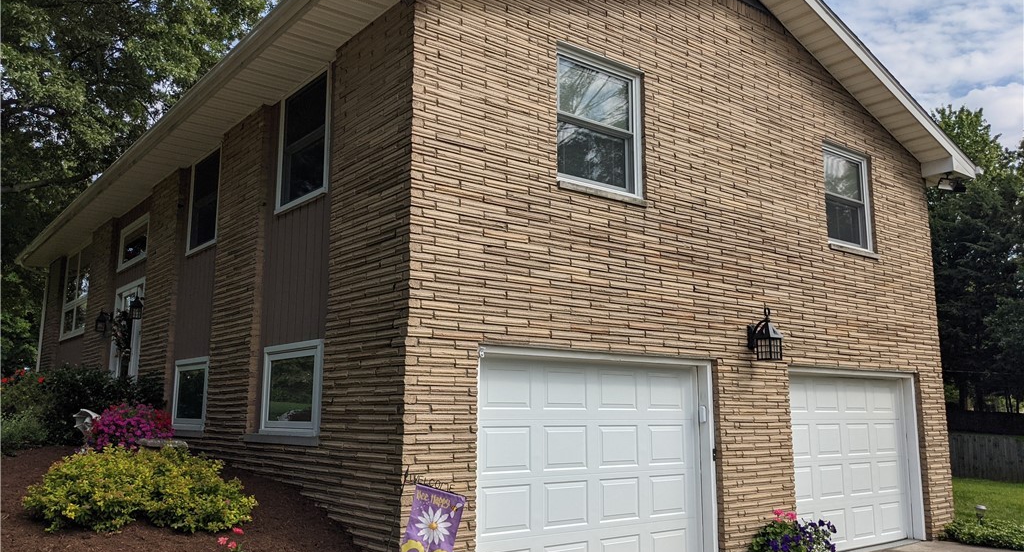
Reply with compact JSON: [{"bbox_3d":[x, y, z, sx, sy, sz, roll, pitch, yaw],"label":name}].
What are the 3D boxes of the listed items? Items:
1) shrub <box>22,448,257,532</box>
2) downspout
[{"bbox_3d":[-2.637,1.517,5.700,1.500,0.570,1.000,4,-10,-24],"label":"shrub"},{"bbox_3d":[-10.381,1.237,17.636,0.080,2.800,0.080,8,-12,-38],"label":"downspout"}]

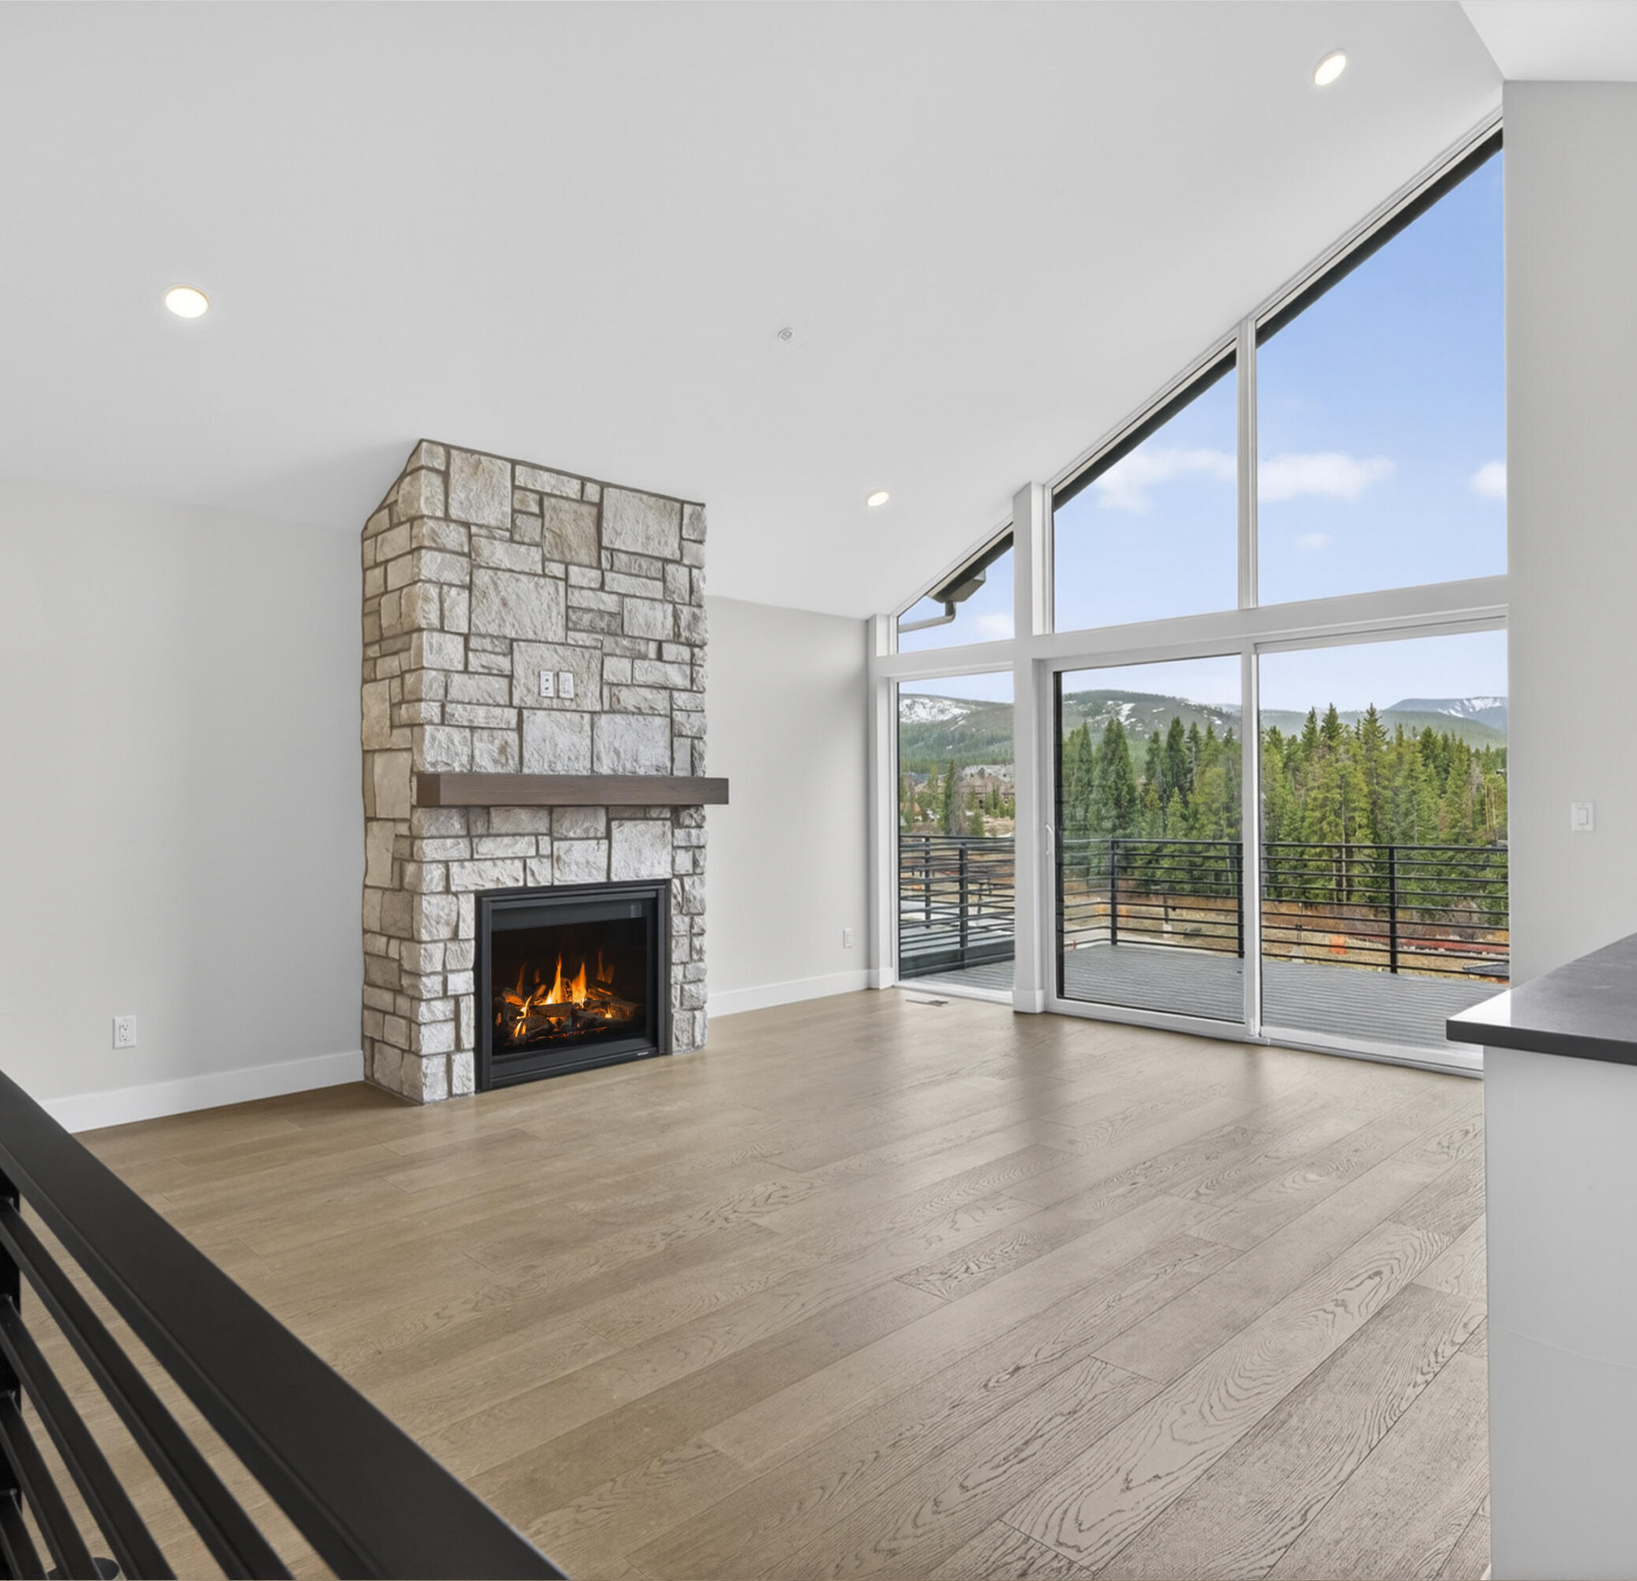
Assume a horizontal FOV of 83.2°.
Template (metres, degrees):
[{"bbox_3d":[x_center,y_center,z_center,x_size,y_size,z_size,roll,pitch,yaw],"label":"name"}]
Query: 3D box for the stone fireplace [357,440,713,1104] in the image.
[{"bbox_3d":[-1.333,-0.067,4.538,1.443,2.793,0.640,0,-1,-43],"label":"stone fireplace"}]

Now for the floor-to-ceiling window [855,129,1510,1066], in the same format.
[{"bbox_3d":[1.744,-0.852,5.222,3.492,4.346,0.140,-1,-1,39],"label":"floor-to-ceiling window"}]

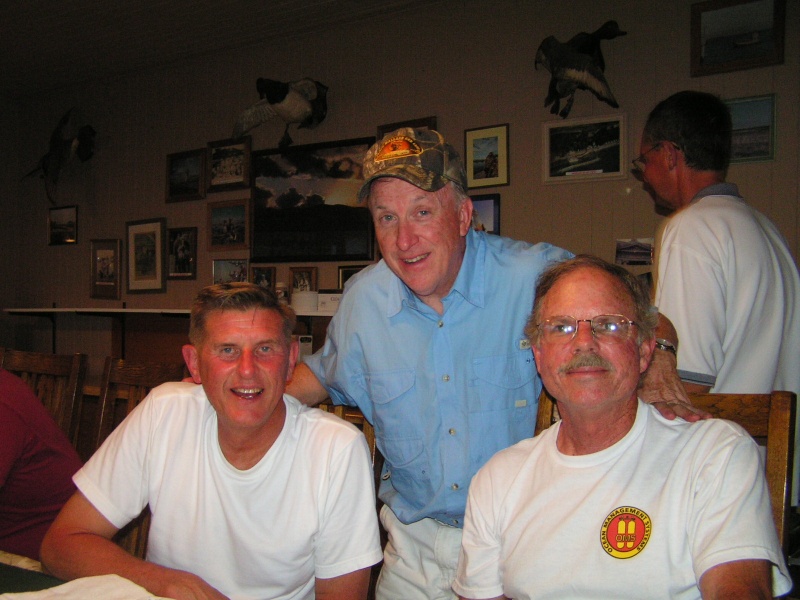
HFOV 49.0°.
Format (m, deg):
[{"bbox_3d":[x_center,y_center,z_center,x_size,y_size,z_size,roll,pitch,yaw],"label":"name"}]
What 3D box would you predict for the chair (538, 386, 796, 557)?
[{"bbox_3d":[0.321,0.661,1.364,0.445,1.010,0.540,0,0,34],"label":"chair"}]

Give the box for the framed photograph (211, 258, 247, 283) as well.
[{"bbox_3d":[-0.886,-0.103,4.643,0.274,0.222,0.025,0,0,36],"label":"framed photograph"}]

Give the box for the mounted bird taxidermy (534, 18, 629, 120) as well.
[{"bbox_3d":[0.678,-0.866,3.300,0.340,0.350,0.300,0,0,26],"label":"mounted bird taxidermy"}]

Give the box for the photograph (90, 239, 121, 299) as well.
[{"bbox_3d":[-1.770,-0.186,5.296,0.289,0.357,0.025,0,0,36],"label":"photograph"}]

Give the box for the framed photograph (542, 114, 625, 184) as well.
[{"bbox_3d":[0.727,-0.586,3.457,0.355,0.243,0.025,0,0,36],"label":"framed photograph"}]

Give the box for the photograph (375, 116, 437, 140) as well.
[{"bbox_3d":[0.028,-0.675,3.976,0.322,0.270,0.025,0,0,35],"label":"photograph"}]

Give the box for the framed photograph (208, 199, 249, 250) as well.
[{"bbox_3d":[-0.901,-0.394,4.657,0.319,0.260,0.025,0,0,36],"label":"framed photograph"}]

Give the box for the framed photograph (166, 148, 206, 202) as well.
[{"bbox_3d":[-1.172,-0.677,4.804,0.325,0.272,0.025,0,0,35],"label":"framed photograph"}]

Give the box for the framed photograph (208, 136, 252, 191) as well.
[{"bbox_3d":[-0.901,-0.709,4.617,0.322,0.273,0.025,0,0,35],"label":"framed photograph"}]

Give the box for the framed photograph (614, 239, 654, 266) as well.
[{"bbox_3d":[0.899,-0.185,3.372,0.150,0.100,0.014,0,0,35],"label":"framed photograph"}]

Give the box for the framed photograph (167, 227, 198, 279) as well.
[{"bbox_3d":[-1.196,-0.253,4.817,0.237,0.285,0.022,0,0,35],"label":"framed photograph"}]

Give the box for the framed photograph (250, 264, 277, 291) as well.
[{"bbox_3d":[-0.695,-0.058,4.470,0.169,0.220,0.022,0,0,35],"label":"framed photograph"}]

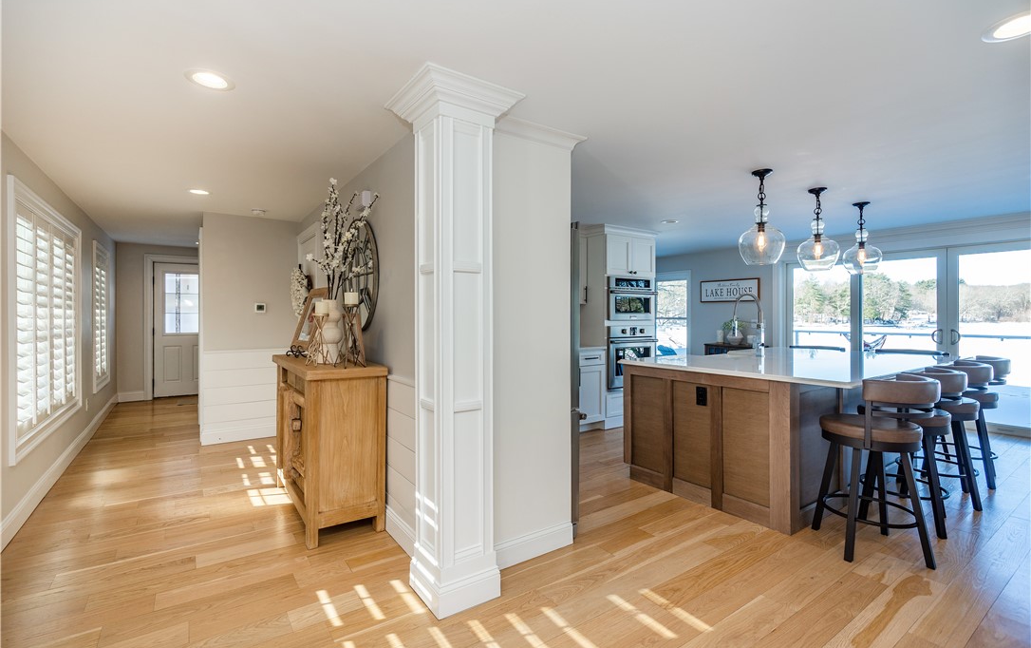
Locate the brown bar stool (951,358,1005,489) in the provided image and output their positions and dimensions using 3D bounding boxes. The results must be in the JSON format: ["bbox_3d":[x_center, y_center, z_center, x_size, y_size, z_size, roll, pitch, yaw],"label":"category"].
[{"bbox_3d":[3.578,0.759,3.667,0.540,0.940,0.540,-1,1,-35],"label":"brown bar stool"}]

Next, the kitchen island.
[{"bbox_3d":[2.423,0.763,3.894,2.750,0.920,1.560,-1,1,-35],"label":"kitchen island"}]

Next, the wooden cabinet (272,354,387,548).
[{"bbox_3d":[-1.275,0.725,3.034,0.435,0.970,1.165,0,1,-36],"label":"wooden cabinet"}]

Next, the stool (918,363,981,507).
[{"bbox_3d":[2.992,0.746,3.255,0.540,0.945,0.555,0,1,-36],"label":"stool"}]

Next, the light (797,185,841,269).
[{"bbox_3d":[2.434,-0.757,3.697,0.285,0.645,0.285,0,1,-36],"label":"light"}]

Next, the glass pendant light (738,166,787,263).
[{"bbox_3d":[1.788,-0.764,3.325,0.335,0.679,0.335,-1,1,-35],"label":"glass pendant light"}]

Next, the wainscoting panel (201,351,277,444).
[{"bbox_3d":[-2.714,0.720,4.679,0.810,0.920,0.040,0,1,-36],"label":"wainscoting panel"}]

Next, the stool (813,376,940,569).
[{"bbox_3d":[1.946,0.754,2.505,0.540,0.945,0.555,0,1,-36],"label":"stool"}]

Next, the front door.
[{"bbox_3d":[-5.130,0.128,7.154,0.860,2.040,0.060,-1,1,-35],"label":"front door"}]

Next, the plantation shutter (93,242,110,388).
[{"bbox_3d":[-4.973,-0.084,5.524,0.080,1.600,1.180,-1,1,-35],"label":"plantation shutter"}]

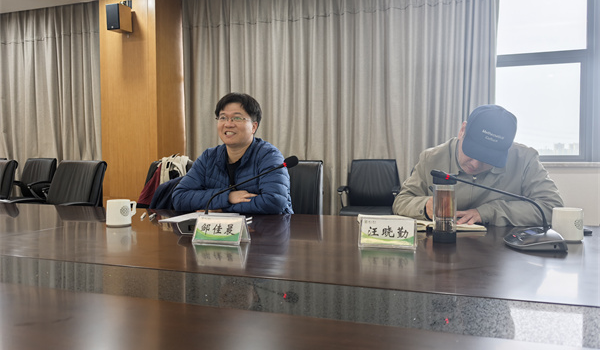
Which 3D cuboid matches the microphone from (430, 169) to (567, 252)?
[{"bbox_3d":[0.515,0.084,1.263,0.350,0.210,0.160,0,2,7],"label":"microphone"}]

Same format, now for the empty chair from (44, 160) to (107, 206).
[{"bbox_3d":[-1.795,0.383,3.455,0.620,0.960,0.640,1,3,27],"label":"empty chair"}]

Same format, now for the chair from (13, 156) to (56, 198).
[{"bbox_3d":[-3.453,0.280,5.897,0.620,0.960,0.640,1,2,22],"label":"chair"}]

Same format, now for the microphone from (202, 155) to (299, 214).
[{"bbox_3d":[-0.190,0.072,1.503,0.360,0.220,0.150,0,2,0],"label":"microphone"}]

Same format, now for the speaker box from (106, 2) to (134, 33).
[{"bbox_3d":[-2.112,-1.840,5.484,0.180,0.295,0.205,1,5,18],"label":"speaker box"}]

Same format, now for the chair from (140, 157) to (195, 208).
[{"bbox_3d":[-1.105,0.377,3.414,0.620,0.960,0.640,1,3,31],"label":"chair"}]

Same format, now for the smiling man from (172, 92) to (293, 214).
[{"bbox_3d":[-0.261,0.277,2.135,0.560,1.260,0.750,1,2,18],"label":"smiling man"}]

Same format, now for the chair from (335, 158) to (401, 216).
[{"bbox_3d":[0.722,0.323,4.791,0.620,0.960,0.640,1,2,18],"label":"chair"}]

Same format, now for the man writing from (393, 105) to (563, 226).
[{"bbox_3d":[0.685,0.336,1.842,0.600,1.160,0.750,1,2,18],"label":"man writing"}]

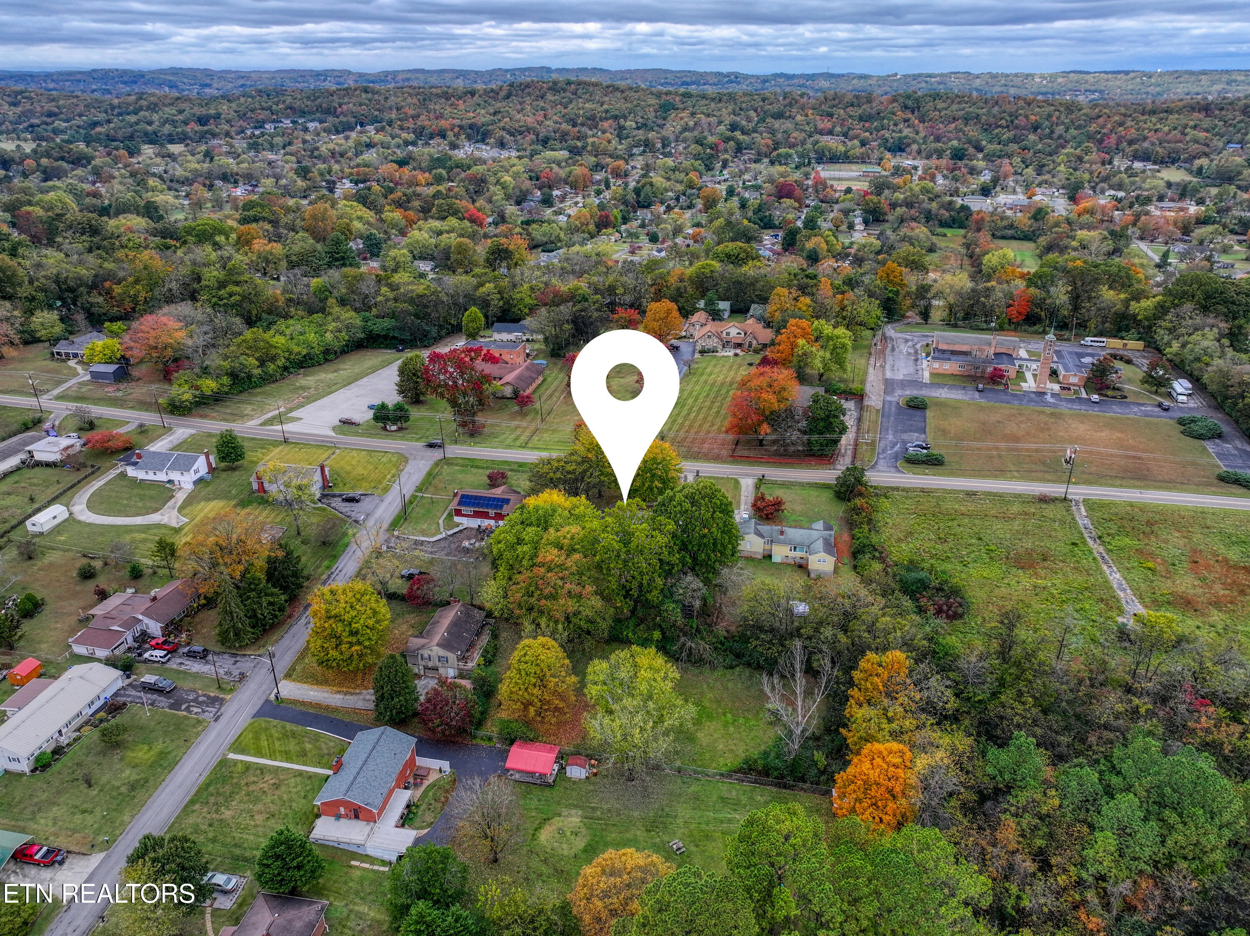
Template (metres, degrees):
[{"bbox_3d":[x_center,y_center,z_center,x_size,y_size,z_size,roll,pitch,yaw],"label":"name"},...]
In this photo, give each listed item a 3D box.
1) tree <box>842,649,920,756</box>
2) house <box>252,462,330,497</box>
[{"bbox_3d":[36.826,34.832,123.729,10.600,17.500,10.600,0,25,0],"label":"tree"},{"bbox_3d":[-78.300,1.710,204.322,16.500,6.500,9.500,4,25,9],"label":"house"}]

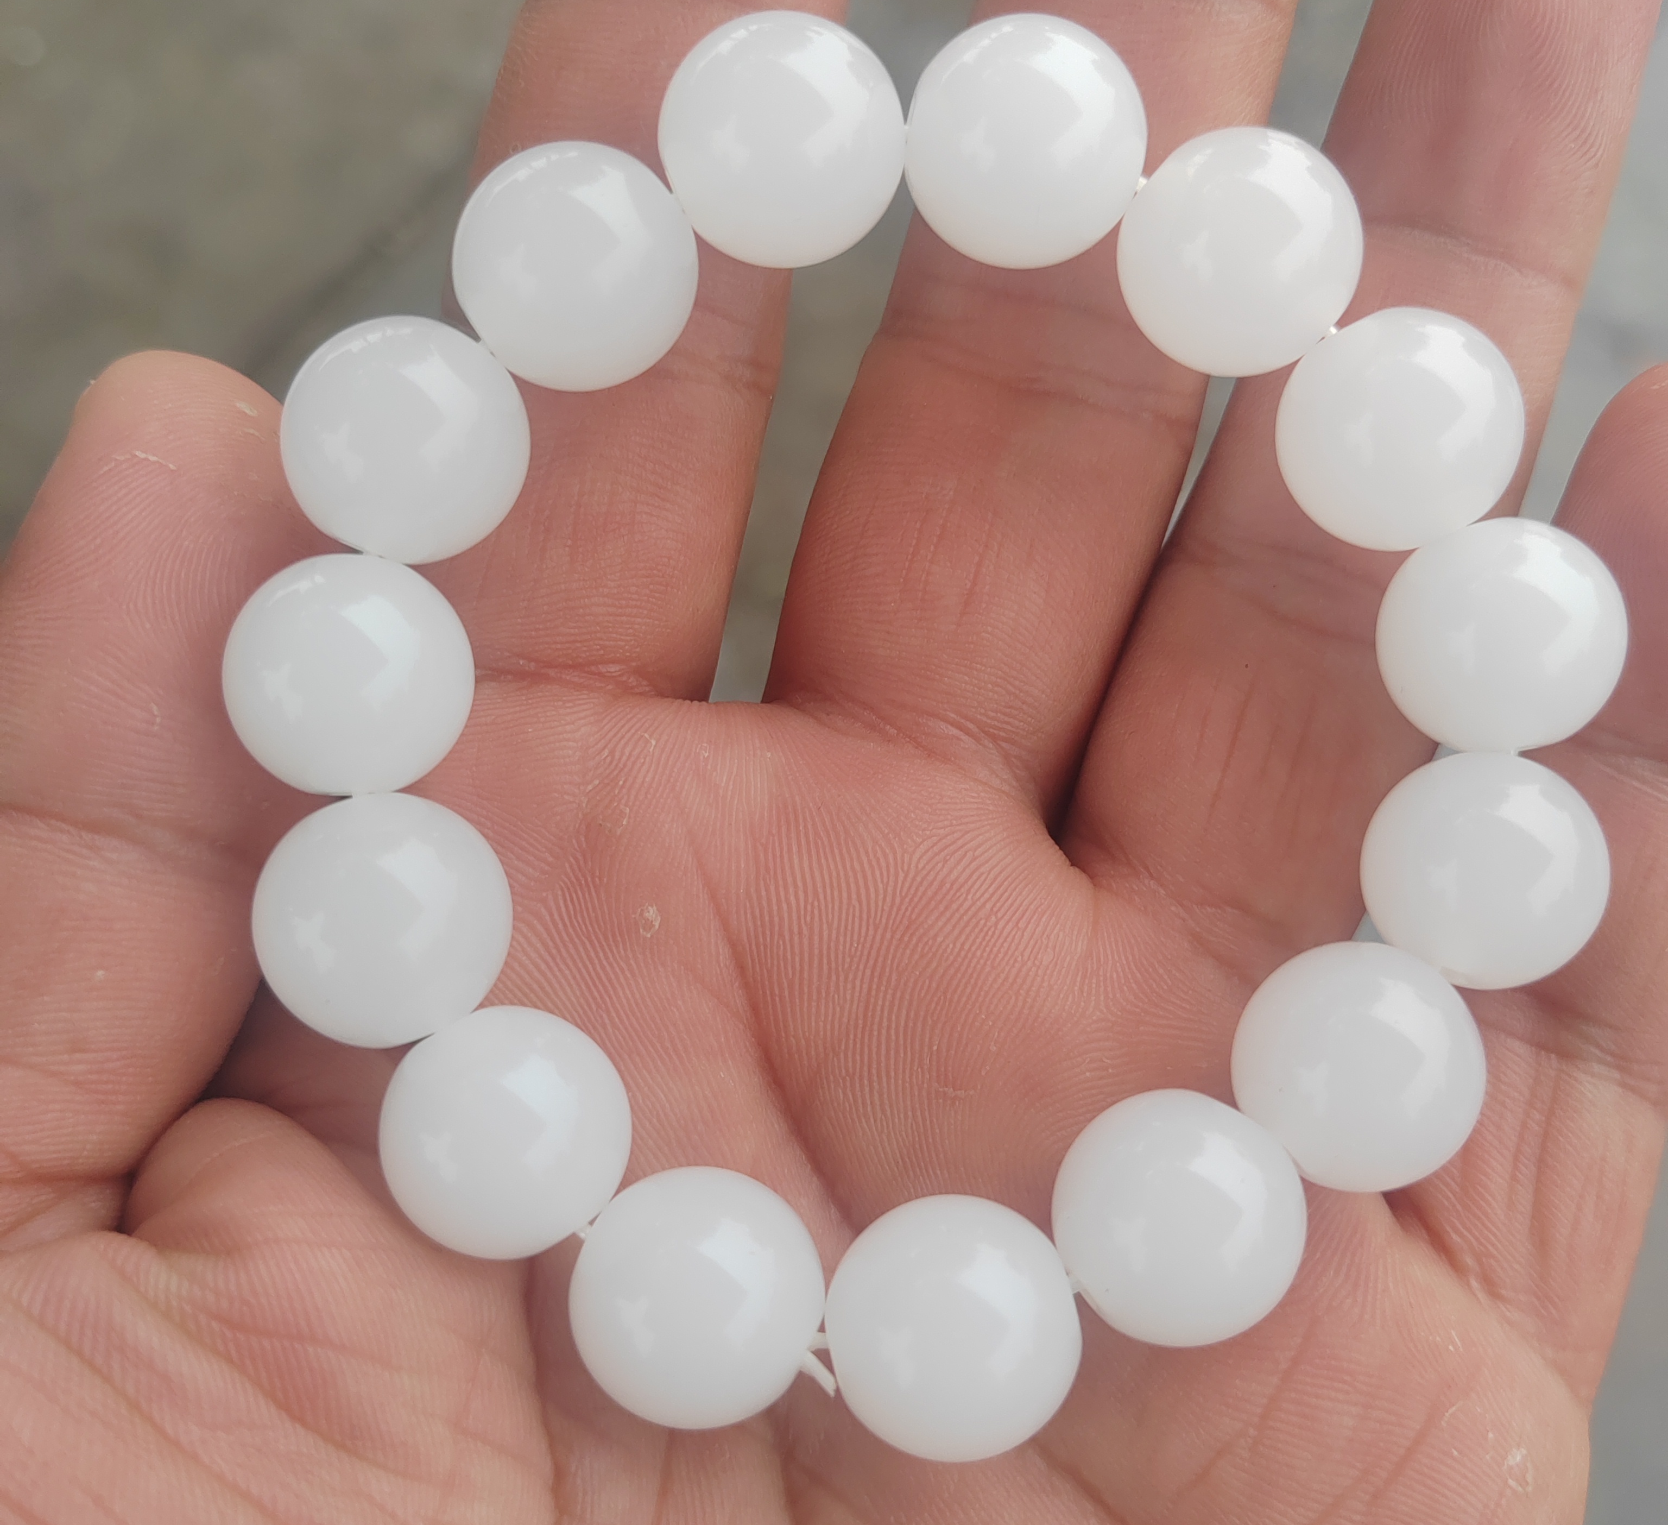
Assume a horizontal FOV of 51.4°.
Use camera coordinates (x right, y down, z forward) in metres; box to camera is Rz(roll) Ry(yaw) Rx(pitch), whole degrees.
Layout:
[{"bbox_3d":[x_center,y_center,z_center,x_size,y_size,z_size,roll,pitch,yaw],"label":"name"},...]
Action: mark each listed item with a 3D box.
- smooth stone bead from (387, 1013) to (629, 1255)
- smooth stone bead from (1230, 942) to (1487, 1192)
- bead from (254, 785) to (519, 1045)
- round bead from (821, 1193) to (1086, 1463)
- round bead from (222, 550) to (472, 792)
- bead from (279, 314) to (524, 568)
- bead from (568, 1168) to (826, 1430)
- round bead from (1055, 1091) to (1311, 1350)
[{"bbox_3d":[-0.019,0.021,0.098,0.014,0.014,0.014,1,61,-2],"label":"smooth stone bead"},{"bbox_3d":[0.030,0.017,0.100,0.014,0.014,0.014,1,61,-2],"label":"smooth stone bead"},{"bbox_3d":[-0.025,0.009,0.097,0.014,0.014,0.014,1,61,-2],"label":"bead"},{"bbox_3d":[0.007,0.031,0.096,0.014,0.014,0.014,1,61,-2],"label":"round bead"},{"bbox_3d":[-0.028,-0.005,0.099,0.014,0.014,0.014,1,61,-2],"label":"round bead"},{"bbox_3d":[-0.025,-0.019,0.100,0.014,0.014,0.014,1,61,-2],"label":"bead"},{"bbox_3d":[-0.008,0.030,0.097,0.014,0.014,0.014,1,61,-2],"label":"bead"},{"bbox_3d":[0.019,0.026,0.098,0.014,0.014,0.014,1,61,-2],"label":"round bead"}]

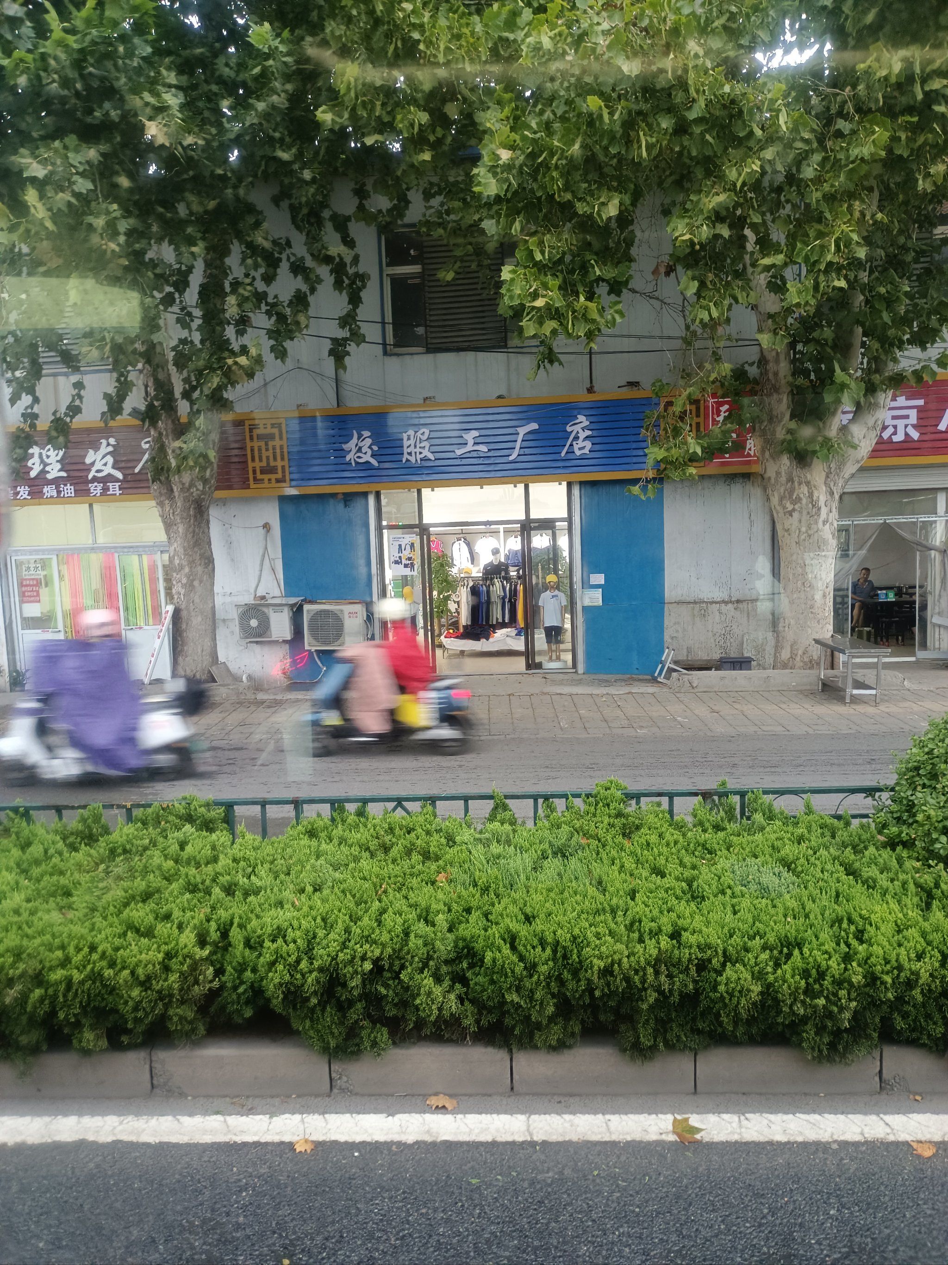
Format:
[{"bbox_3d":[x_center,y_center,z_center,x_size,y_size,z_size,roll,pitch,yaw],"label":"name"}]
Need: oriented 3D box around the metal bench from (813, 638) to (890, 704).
[{"bbox_3d":[4.714,0.489,11.438,0.527,0.695,1.052,-1,7,1],"label":"metal bench"}]

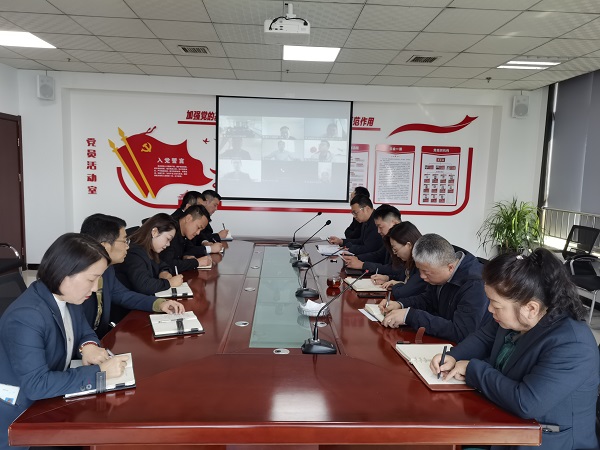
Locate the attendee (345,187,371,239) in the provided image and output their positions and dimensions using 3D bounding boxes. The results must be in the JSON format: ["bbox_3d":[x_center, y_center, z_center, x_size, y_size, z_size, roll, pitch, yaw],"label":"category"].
[{"bbox_3d":[0.662,0.283,4.747,0.570,1.338,0.520,1,6,-3],"label":"attendee"}]

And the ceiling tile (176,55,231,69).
[{"bbox_3d":[-1.116,-1.910,5.467,0.600,0.015,0.600,2,6,-3],"label":"ceiling tile"}]

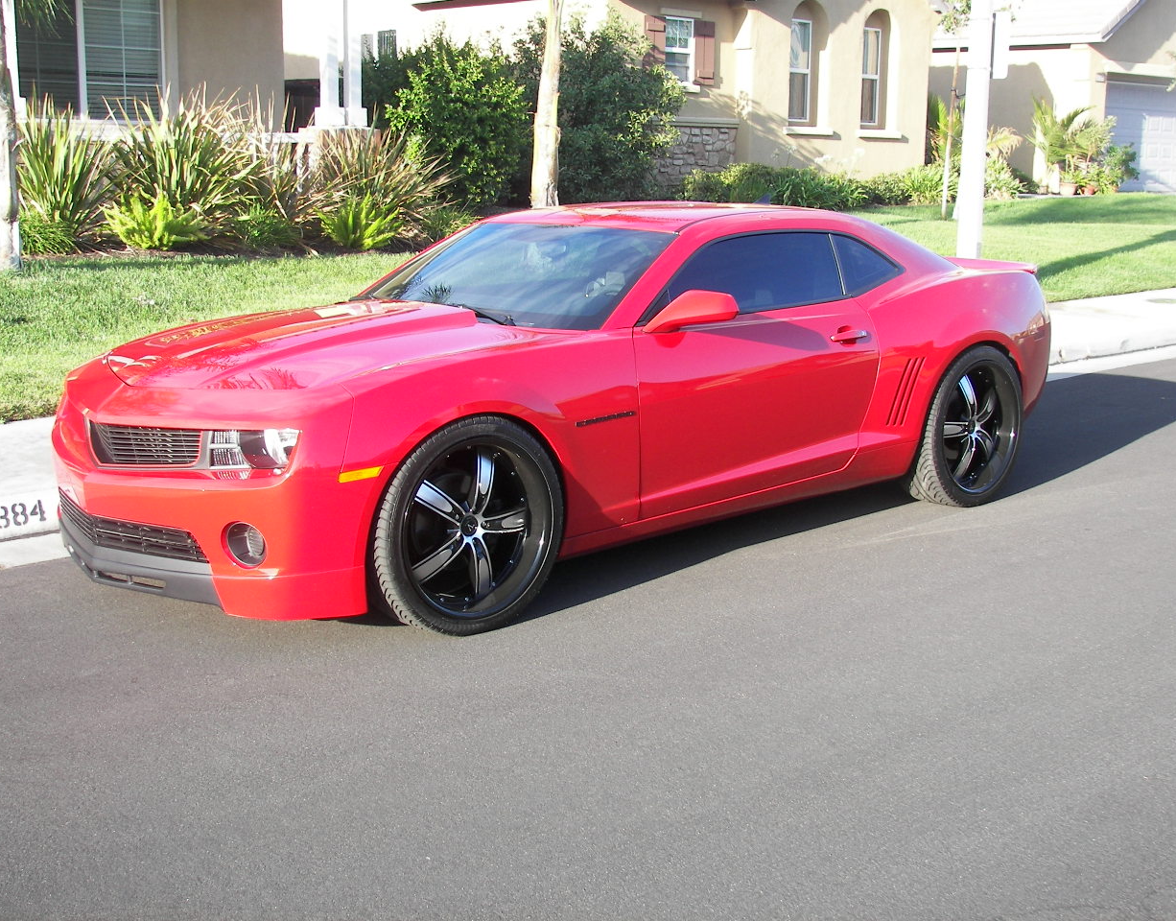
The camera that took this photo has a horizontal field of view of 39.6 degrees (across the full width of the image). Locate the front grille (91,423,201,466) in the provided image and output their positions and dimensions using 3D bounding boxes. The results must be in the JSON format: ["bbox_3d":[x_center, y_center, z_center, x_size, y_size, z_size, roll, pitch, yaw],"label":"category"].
[{"bbox_3d":[-1.541,-0.059,5.416,0.140,0.150,0.820,-10,12,-42],"label":"front grille"}]

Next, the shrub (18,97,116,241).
[{"bbox_3d":[-4.677,-2.621,14.665,0.836,1.276,0.810,-3,11,-17],"label":"shrub"}]

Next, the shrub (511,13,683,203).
[{"bbox_3d":[0.120,-4.589,21.502,2.138,2.540,1.964,1,10,0],"label":"shrub"}]

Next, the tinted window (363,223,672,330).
[{"bbox_3d":[-0.325,-0.736,6.379,1.400,0.160,0.800,11,44,46],"label":"tinted window"}]

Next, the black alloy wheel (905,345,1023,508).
[{"bbox_3d":[1.633,-0.154,7.328,0.730,0.730,0.310,-10,12,-42],"label":"black alloy wheel"}]

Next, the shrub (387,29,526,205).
[{"bbox_3d":[-1.857,-4.765,22.800,1.900,2.320,1.750,-1,11,-5],"label":"shrub"}]

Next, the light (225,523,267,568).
[{"bbox_3d":[-1.047,0.257,4.998,0.125,0.145,0.080,7,13,31],"label":"light"}]

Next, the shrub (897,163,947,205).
[{"bbox_3d":[5.456,-4.493,26.629,0.773,0.690,0.711,3,10,11],"label":"shrub"}]

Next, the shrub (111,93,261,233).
[{"bbox_3d":[-4.020,-2.966,16.300,1.450,1.380,1.350,-2,11,-13],"label":"shrub"}]

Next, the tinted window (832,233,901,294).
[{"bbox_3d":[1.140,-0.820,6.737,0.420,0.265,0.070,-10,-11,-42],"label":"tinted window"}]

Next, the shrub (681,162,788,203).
[{"bbox_3d":[2.100,-3.967,23.428,1.466,0.634,0.973,1,10,5],"label":"shrub"}]

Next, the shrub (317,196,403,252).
[{"bbox_3d":[-2.278,-2.379,16.384,0.824,0.538,0.757,-1,10,-8],"label":"shrub"}]

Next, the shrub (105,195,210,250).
[{"bbox_3d":[-4.140,-2.294,15.700,1.000,0.530,0.900,-2,11,-14],"label":"shrub"}]

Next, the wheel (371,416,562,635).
[{"bbox_3d":[-0.441,0.200,5.322,0.725,0.725,0.260,-9,14,-39],"label":"wheel"}]

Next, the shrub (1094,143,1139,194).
[{"bbox_3d":[9.807,-5.442,30.300,0.820,0.920,0.800,4,11,17],"label":"shrub"}]

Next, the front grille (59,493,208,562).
[{"bbox_3d":[-1.588,0.220,5.407,0.160,0.130,1.040,-10,12,-42],"label":"front grille"}]

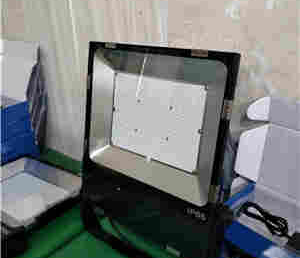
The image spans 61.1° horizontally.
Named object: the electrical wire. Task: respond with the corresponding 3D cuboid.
[{"bbox_3d":[0.271,0.214,0.600,0.048,0.025,0.120,-23,35,-31],"label":"electrical wire"}]

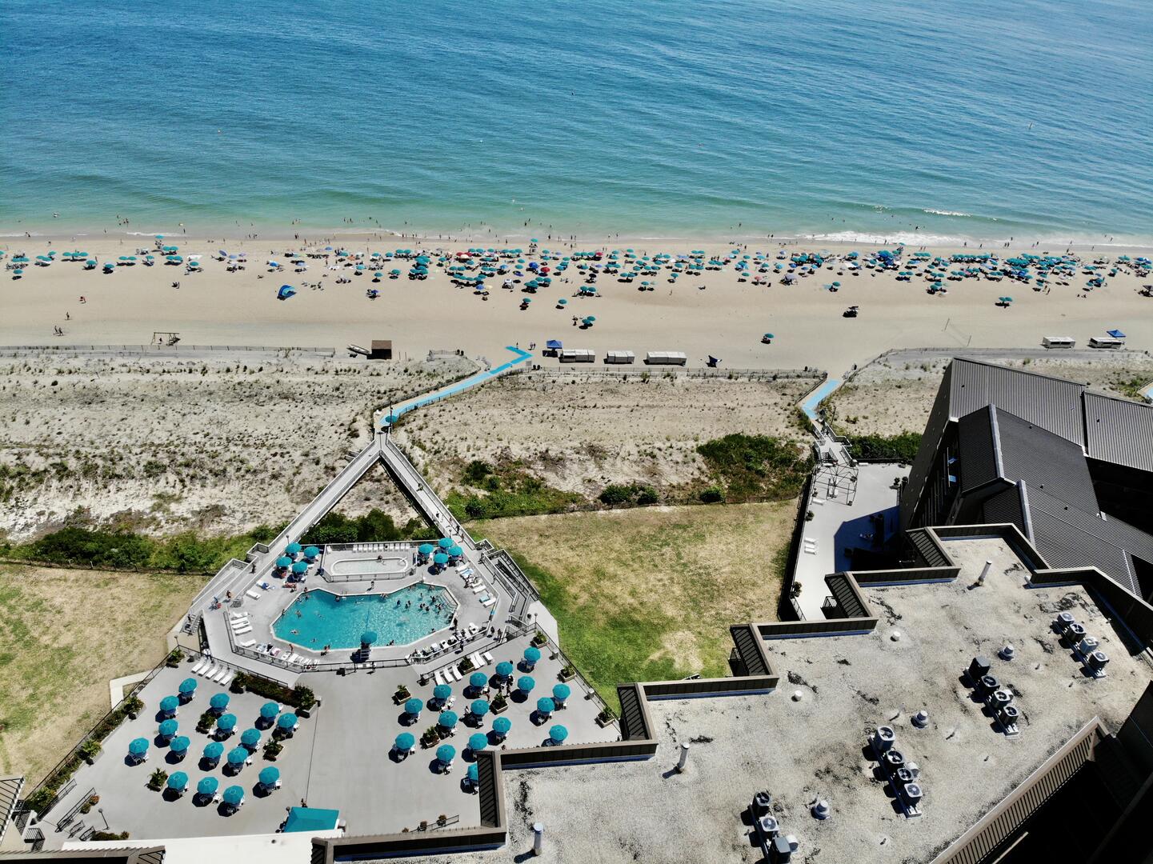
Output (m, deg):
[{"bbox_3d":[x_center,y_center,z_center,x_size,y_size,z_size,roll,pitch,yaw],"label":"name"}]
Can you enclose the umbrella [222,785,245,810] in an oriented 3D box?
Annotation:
[{"bbox_3d":[-35.755,38.567,83.775,2.150,2.500,2.150,-1,35,-9],"label":"umbrella"}]

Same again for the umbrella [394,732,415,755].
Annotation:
[{"bbox_3d":[-19.321,35.511,90.386,2.150,2.500,2.150,-1,35,-9],"label":"umbrella"}]

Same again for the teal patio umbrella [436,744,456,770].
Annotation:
[{"bbox_3d":[-14.555,36.619,89.426,2.150,2.500,2.150,-1,35,-9],"label":"teal patio umbrella"}]

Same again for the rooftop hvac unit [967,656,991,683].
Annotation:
[{"bbox_3d":[28.584,16.733,56.590,0.770,1.350,0.770,-1,35,-9],"label":"rooftop hvac unit"}]

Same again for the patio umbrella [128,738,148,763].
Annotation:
[{"bbox_3d":[-47.643,34.894,87.485,2.150,2.500,2.150,-1,35,-9],"label":"patio umbrella"}]

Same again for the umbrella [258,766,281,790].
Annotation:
[{"bbox_3d":[-32.847,37.413,85.830,2.150,2.500,2.150,-1,35,-9],"label":"umbrella"}]

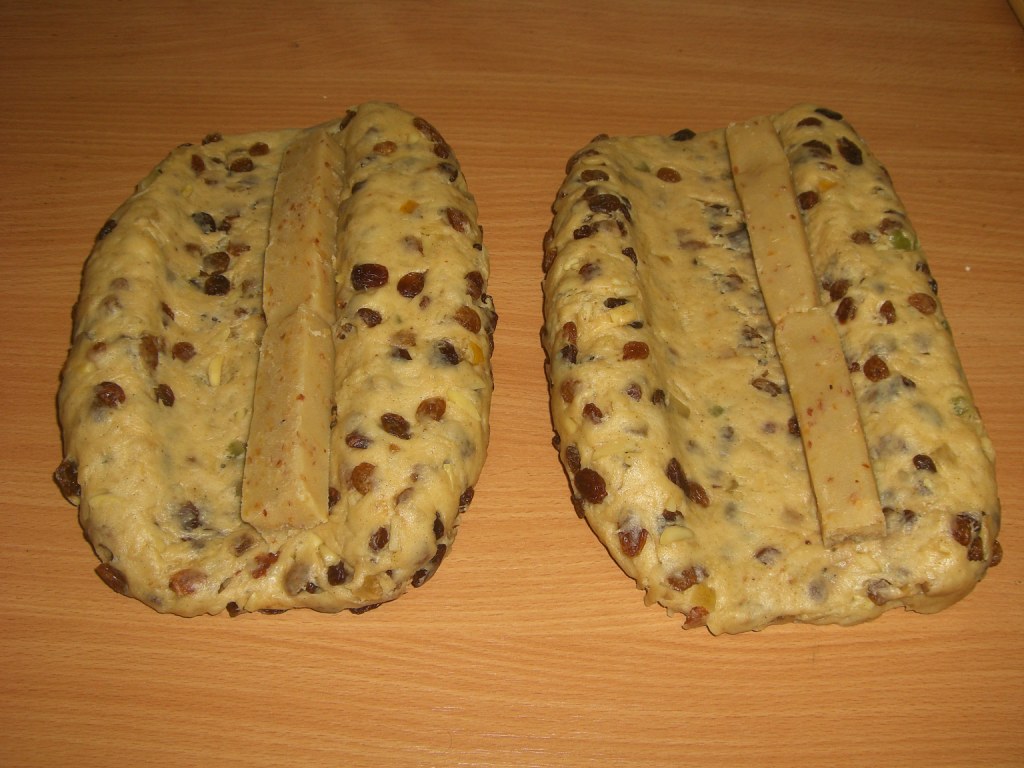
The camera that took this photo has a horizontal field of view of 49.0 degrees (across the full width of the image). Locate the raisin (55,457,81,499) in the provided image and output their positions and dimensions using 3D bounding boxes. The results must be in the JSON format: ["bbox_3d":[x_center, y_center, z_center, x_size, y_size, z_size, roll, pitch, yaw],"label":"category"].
[{"bbox_3d":[-0.192,0.041,0.485,0.011,0.011,0.018,-6,53,-5],"label":"raisin"}]

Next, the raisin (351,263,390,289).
[{"bbox_3d":[-0.068,-0.051,0.540,0.018,0.009,0.012,-1,54,10],"label":"raisin"}]

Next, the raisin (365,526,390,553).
[{"bbox_3d":[-0.055,0.064,0.464,0.008,0.006,0.011,22,70,9],"label":"raisin"}]

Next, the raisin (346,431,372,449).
[{"bbox_3d":[-0.071,0.026,0.526,0.013,0.005,0.007,11,60,16],"label":"raisin"}]

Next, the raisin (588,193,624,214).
[{"bbox_3d":[0.048,-0.091,0.573,0.016,0.007,0.011,0,48,0],"label":"raisin"}]

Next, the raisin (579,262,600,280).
[{"bbox_3d":[0.037,-0.054,0.539,0.011,0.008,0.009,0,53,0],"label":"raisin"}]

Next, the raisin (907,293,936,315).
[{"bbox_3d":[0.209,-0.041,0.572,0.015,0.008,0.010,32,61,21],"label":"raisin"}]

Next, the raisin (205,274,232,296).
[{"bbox_3d":[-0.146,-0.048,0.561,0.013,0.007,0.011,0,54,0],"label":"raisin"}]

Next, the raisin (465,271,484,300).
[{"bbox_3d":[-0.019,-0.051,0.581,0.010,0.008,0.017,-10,56,-7],"label":"raisin"}]

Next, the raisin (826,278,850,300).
[{"bbox_3d":[0.156,-0.045,0.537,0.011,0.008,0.011,-16,55,-12],"label":"raisin"}]

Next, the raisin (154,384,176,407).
[{"bbox_3d":[-0.160,0.006,0.518,0.008,0.006,0.011,-23,63,-27],"label":"raisin"}]

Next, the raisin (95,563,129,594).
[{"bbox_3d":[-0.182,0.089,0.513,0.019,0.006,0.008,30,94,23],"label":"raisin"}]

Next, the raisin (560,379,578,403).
[{"bbox_3d":[0.028,0.003,0.542,0.009,0.007,0.013,5,55,3],"label":"raisin"}]

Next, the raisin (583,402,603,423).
[{"bbox_3d":[0.039,0.014,0.538,0.007,0.005,0.012,-33,50,-8],"label":"raisin"}]

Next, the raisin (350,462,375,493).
[{"bbox_3d":[-0.063,0.040,0.471,0.010,0.009,0.015,0,53,0],"label":"raisin"}]

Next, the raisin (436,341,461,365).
[{"bbox_3d":[-0.029,-0.014,0.508,0.009,0.008,0.013,-36,61,-24],"label":"raisin"}]

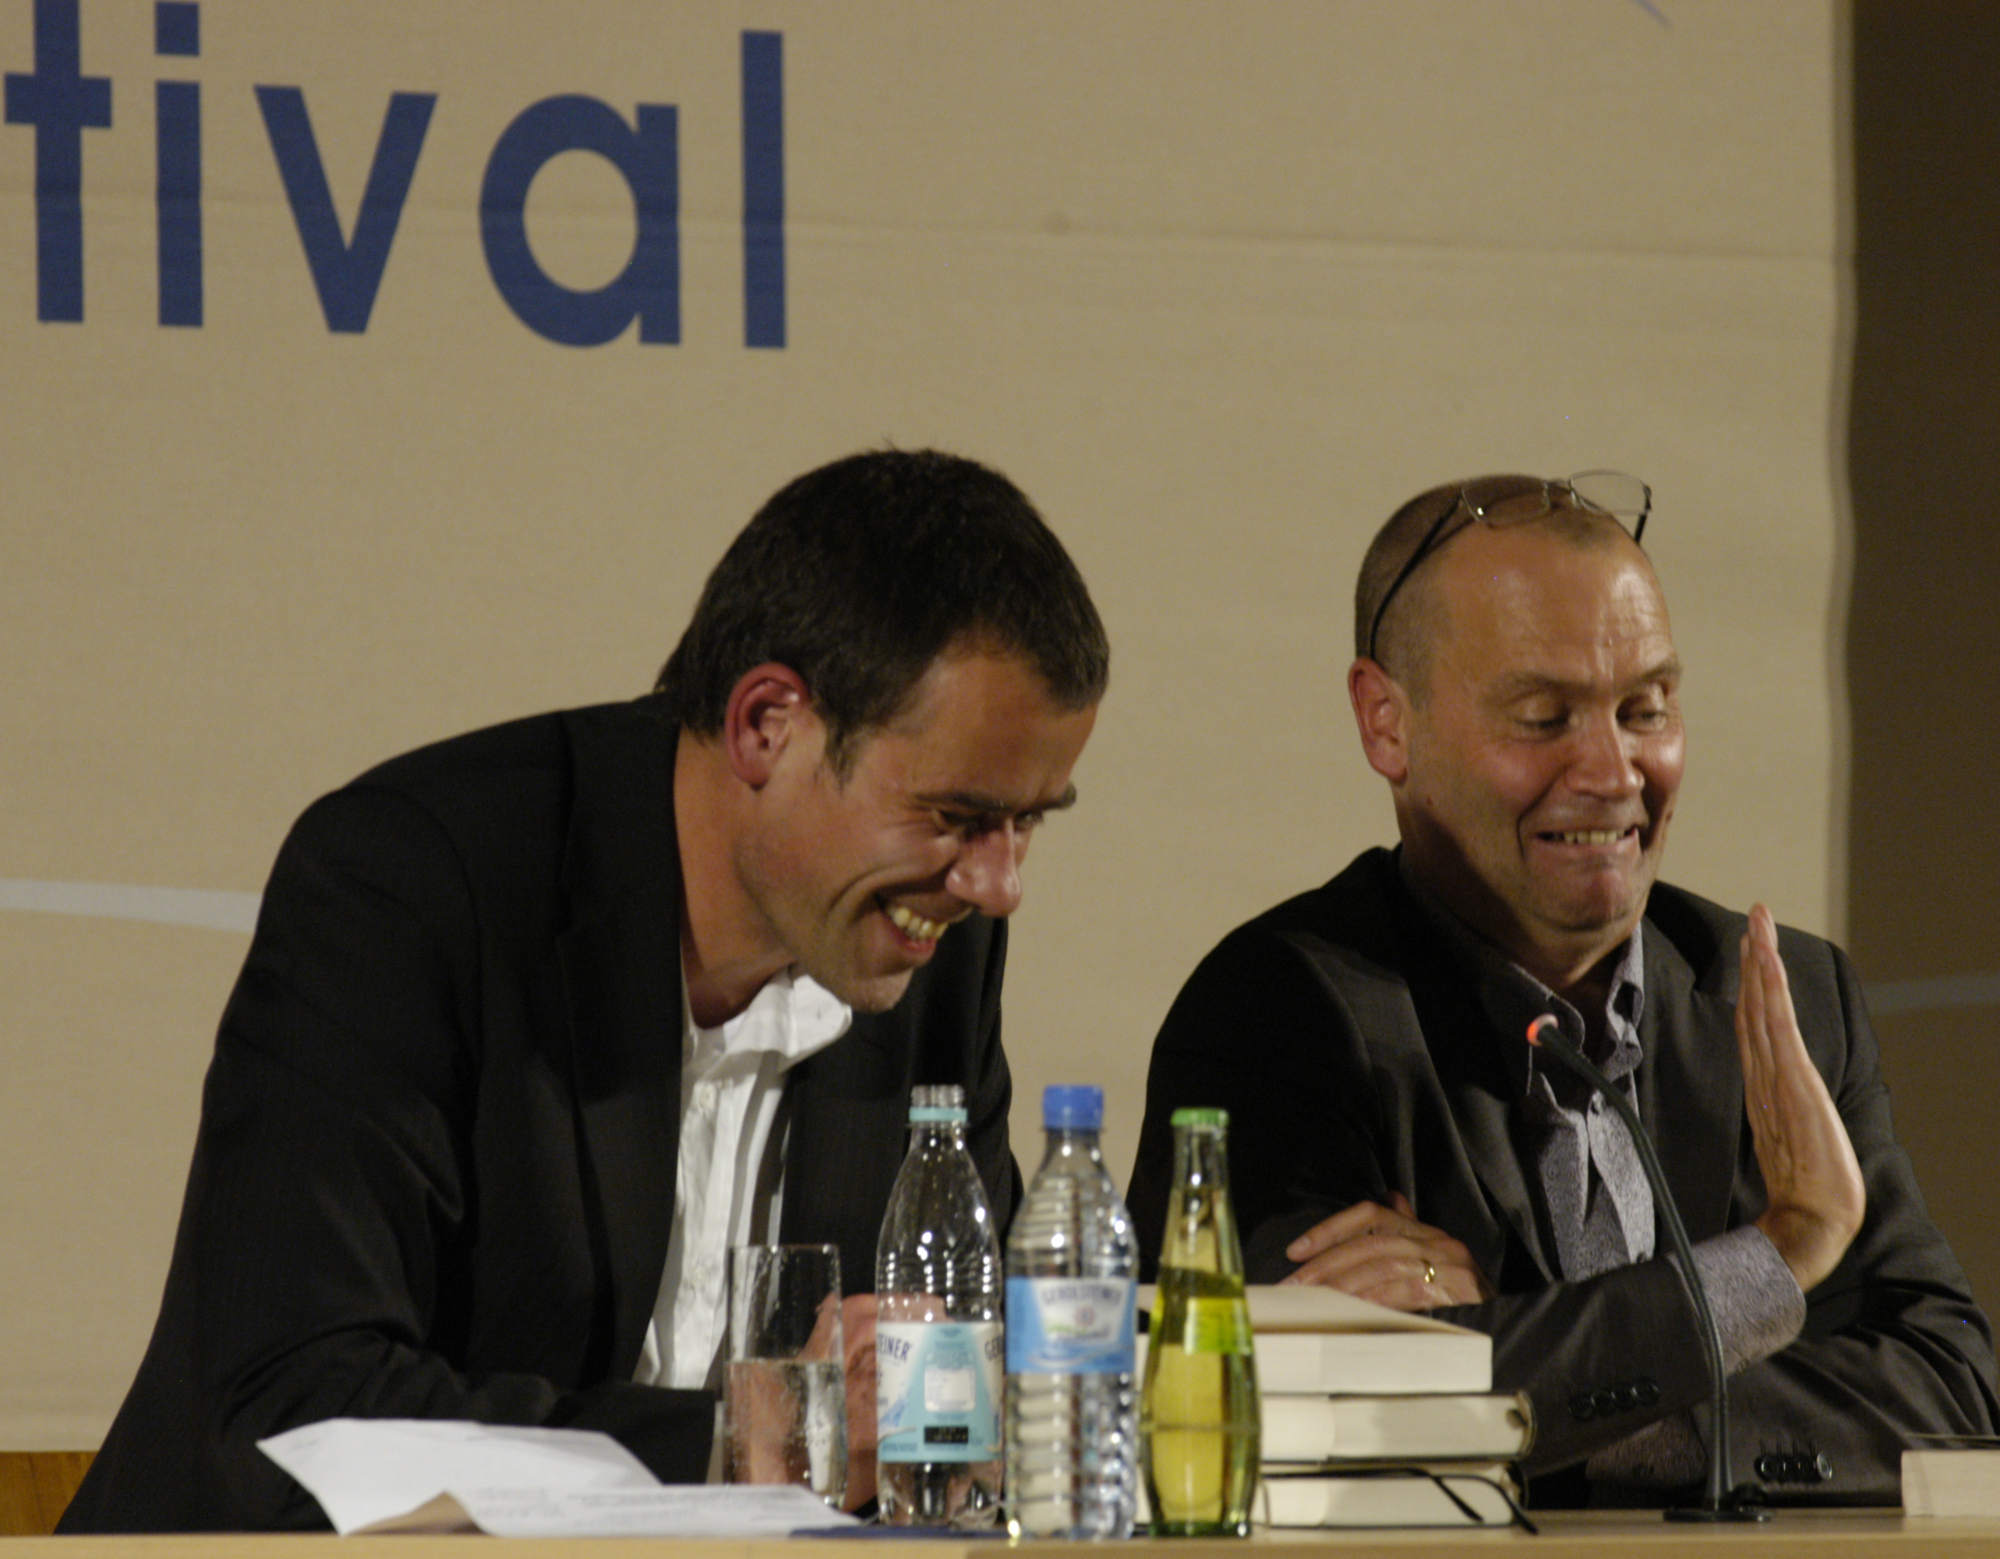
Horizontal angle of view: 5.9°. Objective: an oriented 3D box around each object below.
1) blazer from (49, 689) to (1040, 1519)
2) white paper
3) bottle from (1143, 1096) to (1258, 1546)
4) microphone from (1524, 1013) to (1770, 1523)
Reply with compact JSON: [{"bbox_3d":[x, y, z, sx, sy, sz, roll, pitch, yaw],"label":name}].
[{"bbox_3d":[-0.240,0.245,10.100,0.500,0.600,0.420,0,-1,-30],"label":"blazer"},{"bbox_3d":[-0.224,0.353,9.900,0.300,0.055,0.240,0,-1,0],"label":"white paper"},{"bbox_3d":[0.100,0.271,9.770,0.060,0.215,0.060,0,-1,0],"label":"bottle"},{"bbox_3d":[0.331,0.250,9.970,0.075,0.262,0.170,0,-1,-30],"label":"microphone"}]

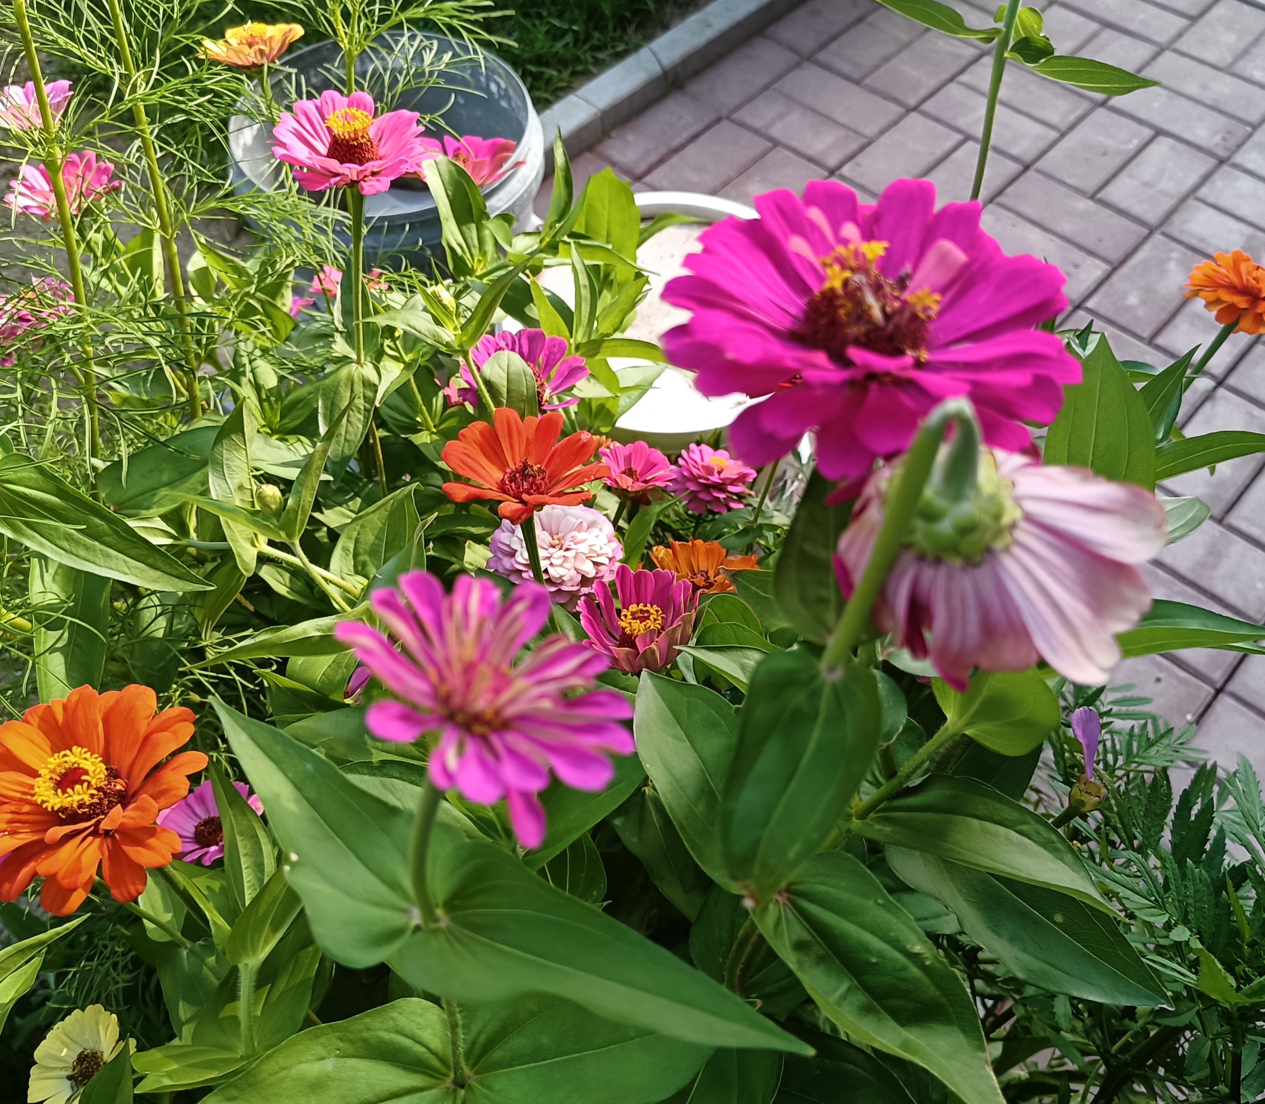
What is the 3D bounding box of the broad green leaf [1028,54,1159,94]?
[{"bbox_3d":[0.184,-0.193,0.463,0.055,0.012,0.024,11,62,5],"label":"broad green leaf"}]

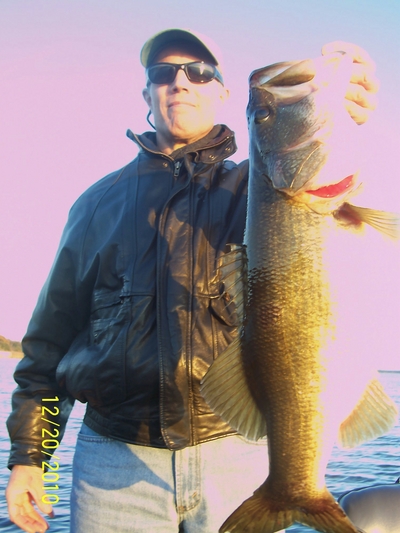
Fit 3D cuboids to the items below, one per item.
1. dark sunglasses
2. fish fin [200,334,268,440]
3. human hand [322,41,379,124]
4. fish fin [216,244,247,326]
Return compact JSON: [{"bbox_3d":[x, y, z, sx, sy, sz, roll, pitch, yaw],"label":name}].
[{"bbox_3d":[-0.024,-0.385,1.190,0.142,0.045,0.130,-2,-1,10],"label":"dark sunglasses"},{"bbox_3d":[0.049,0.178,0.830,0.092,0.145,0.020,3,-10,0],"label":"fish fin"},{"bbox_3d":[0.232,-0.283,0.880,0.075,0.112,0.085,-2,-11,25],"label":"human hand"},{"bbox_3d":[0.048,0.027,0.850,0.046,0.117,0.016,3,-10,0],"label":"fish fin"}]

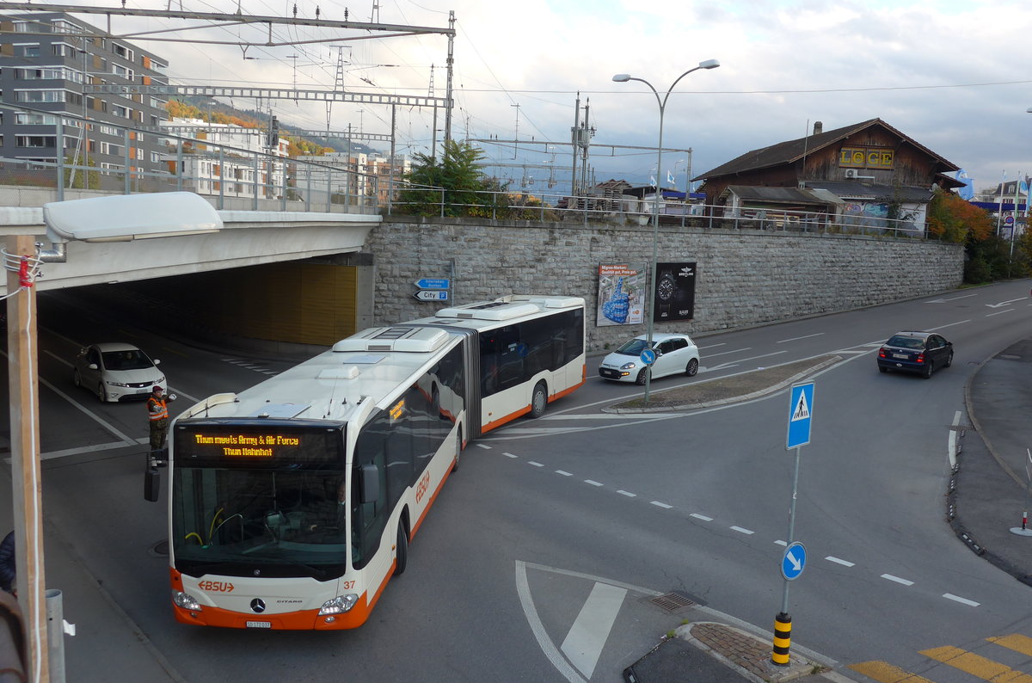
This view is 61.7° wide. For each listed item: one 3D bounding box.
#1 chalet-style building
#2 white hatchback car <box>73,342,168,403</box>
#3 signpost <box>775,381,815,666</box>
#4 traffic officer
[{"bbox_3d":[21.484,-11.338,64.377,10.700,7.600,24.000,2,7,-3],"label":"chalet-style building"},{"bbox_3d":[-12.441,0.872,27.113,1.770,1.460,4.250,-5,11,-41],"label":"white hatchback car"},{"bbox_3d":[3.323,2.219,10.375,0.530,3.490,0.220,-4,10,-40],"label":"signpost"},{"bbox_3d":[-7.667,1.842,18.641,0.450,1.800,0.620,8,9,37],"label":"traffic officer"}]

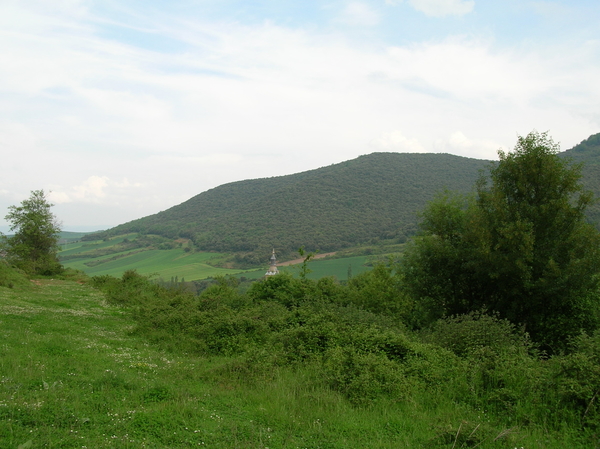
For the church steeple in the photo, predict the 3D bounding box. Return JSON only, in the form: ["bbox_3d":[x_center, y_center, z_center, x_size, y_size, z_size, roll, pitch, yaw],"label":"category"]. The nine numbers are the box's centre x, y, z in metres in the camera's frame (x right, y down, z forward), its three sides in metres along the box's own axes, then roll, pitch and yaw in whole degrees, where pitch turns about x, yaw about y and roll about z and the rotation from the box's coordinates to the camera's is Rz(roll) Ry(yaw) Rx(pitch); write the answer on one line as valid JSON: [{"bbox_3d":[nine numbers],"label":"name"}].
[{"bbox_3d":[-10.470,14.743,240.000,5.700,10.900,5.700,0,0,-6],"label":"church steeple"}]

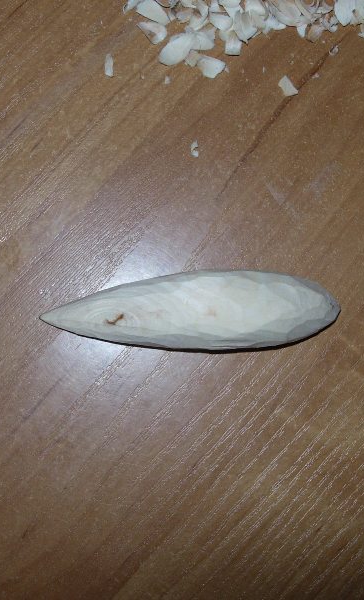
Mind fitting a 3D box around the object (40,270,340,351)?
[{"bbox_3d":[0.004,0.004,0.350,0.120,0.020,0.032,-1,85,-4],"label":"object"}]

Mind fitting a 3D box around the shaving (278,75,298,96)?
[{"bbox_3d":[0.044,-0.090,0.371,0.006,0.002,0.009,-39,88,-6],"label":"shaving"}]

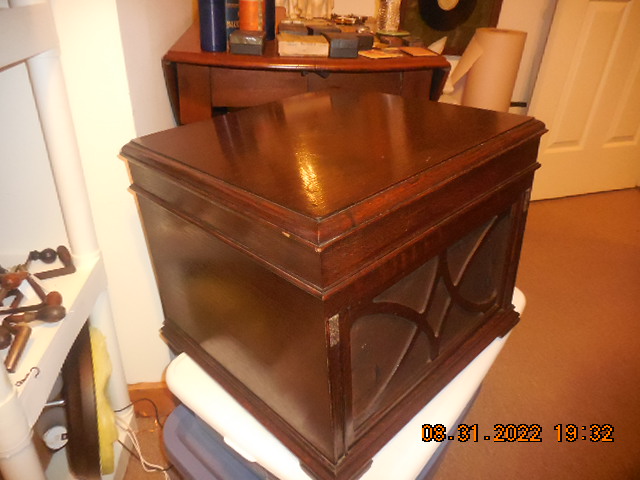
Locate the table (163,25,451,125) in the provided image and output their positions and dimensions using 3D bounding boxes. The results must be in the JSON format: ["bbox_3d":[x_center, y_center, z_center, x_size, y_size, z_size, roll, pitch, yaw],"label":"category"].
[{"bbox_3d":[-0.095,-0.348,1.694,0.733,0.730,1.065,-2,29,-9],"label":"table"}]

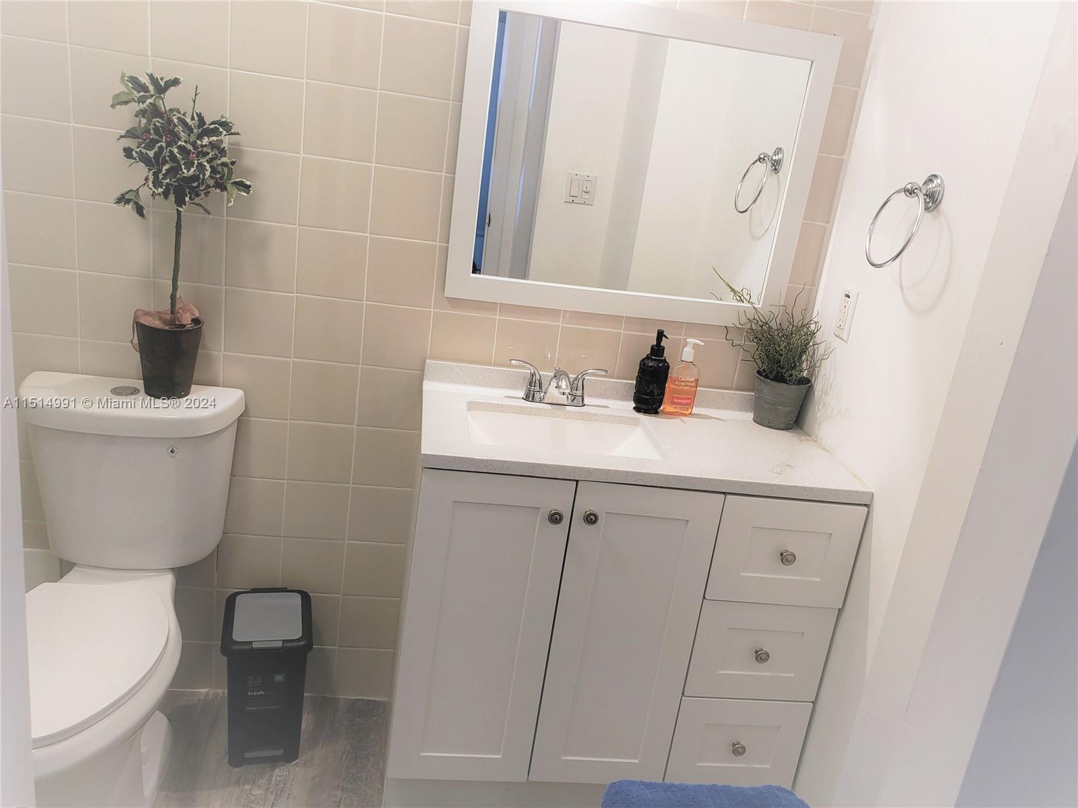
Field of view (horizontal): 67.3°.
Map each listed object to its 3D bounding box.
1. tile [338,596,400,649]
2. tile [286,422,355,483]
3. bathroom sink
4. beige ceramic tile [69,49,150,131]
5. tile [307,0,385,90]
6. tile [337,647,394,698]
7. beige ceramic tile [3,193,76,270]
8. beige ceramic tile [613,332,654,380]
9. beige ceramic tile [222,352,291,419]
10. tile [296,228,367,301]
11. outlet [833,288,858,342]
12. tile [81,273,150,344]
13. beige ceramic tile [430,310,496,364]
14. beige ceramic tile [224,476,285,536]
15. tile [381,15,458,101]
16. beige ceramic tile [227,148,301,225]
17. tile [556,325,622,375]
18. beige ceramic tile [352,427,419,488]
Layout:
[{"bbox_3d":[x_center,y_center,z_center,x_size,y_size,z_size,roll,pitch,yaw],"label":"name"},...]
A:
[{"bbox_3d":[-0.445,0.575,2.142,0.152,0.152,0.010,5,17,-9],"label":"tile"},{"bbox_3d":[-0.533,0.122,1.976,0.152,0.152,0.010,5,17,-10],"label":"tile"},{"bbox_3d":[0.041,0.126,1.752,0.420,0.150,0.310,5,17,-10],"label":"bathroom sink"},{"bbox_3d":[-0.875,-0.642,1.658,0.151,0.150,0.009,5,17,-9],"label":"beige ceramic tile"},{"bbox_3d":[-0.408,-0.755,1.710,0.152,0.152,0.010,5,17,-9],"label":"tile"},{"bbox_3d":[-0.465,0.720,2.179,0.152,0.152,0.010,5,17,-10],"label":"tile"},{"bbox_3d":[-1.069,-0.369,1.732,0.150,0.150,0.010,5,17,-9],"label":"beige ceramic tile"},{"bbox_3d":[0.268,-0.099,2.011,0.152,0.152,0.010,5,17,-9],"label":"beige ceramic tile"},{"bbox_3d":[-0.655,-0.036,1.880,0.151,0.150,0.009,5,17,-9],"label":"beige ceramic tile"},{"bbox_3d":[-0.467,-0.313,1.827,0.150,0.150,0.010,5,17,-9],"label":"tile"},{"bbox_3d":[0.698,-0.204,1.835,0.008,0.114,0.070,5,17,-9],"label":"outlet"},{"bbox_3d":[-0.948,-0.213,1.819,0.152,0.152,0.010,5,17,-9],"label":"tile"},{"bbox_3d":[-0.188,-0.141,1.939,0.152,0.152,0.010,5,17,-9],"label":"beige ceramic tile"},{"bbox_3d":[-0.700,0.252,1.983,0.150,0.150,0.010,5,17,-9],"label":"beige ceramic tile"},{"bbox_3d":[-0.254,-0.733,1.716,0.150,0.150,0.010,5,17,-9],"label":"tile"},{"bbox_3d":[-0.602,-0.477,1.776,0.152,0.152,0.010,5,17,-9],"label":"beige ceramic tile"},{"bbox_3d":[0.115,-0.115,1.965,0.150,0.142,0.010,5,17,-9],"label":"tile"},{"bbox_3d":[-0.378,0.136,1.985,0.150,0.150,0.010,5,17,-9],"label":"beige ceramic tile"}]

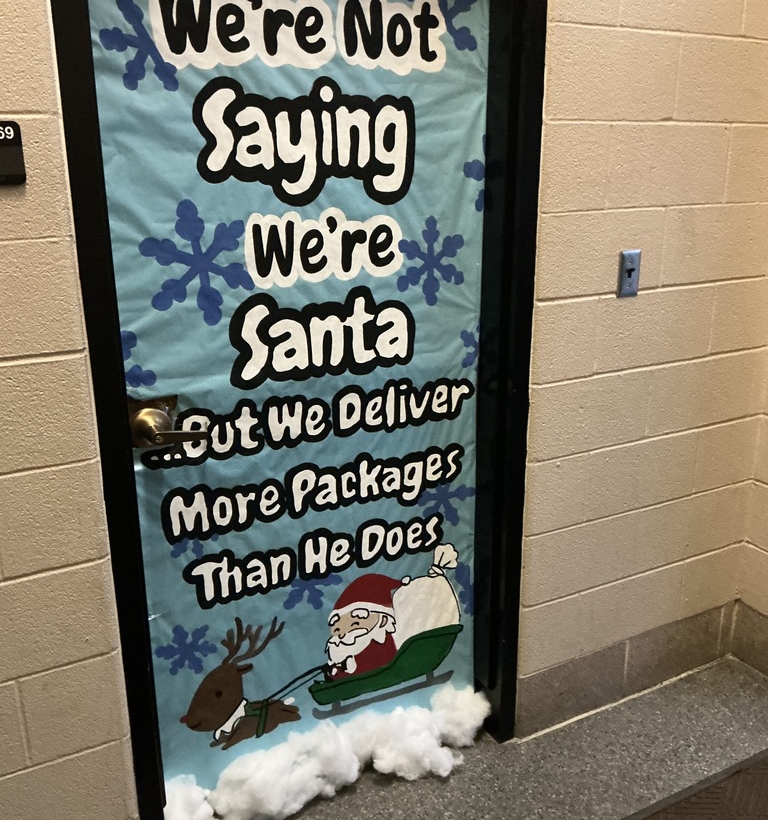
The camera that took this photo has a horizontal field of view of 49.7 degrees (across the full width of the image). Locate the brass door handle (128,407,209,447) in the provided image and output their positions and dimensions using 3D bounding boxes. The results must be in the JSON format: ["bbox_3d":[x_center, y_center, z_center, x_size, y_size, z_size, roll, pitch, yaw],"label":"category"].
[{"bbox_3d":[-0.433,0.042,1.678,0.146,0.086,0.075,-9,19,-27],"label":"brass door handle"}]

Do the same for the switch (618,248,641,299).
[{"bbox_3d":[0.616,-0.341,2.070,0.068,0.114,0.009,-9,19,-27],"label":"switch"}]

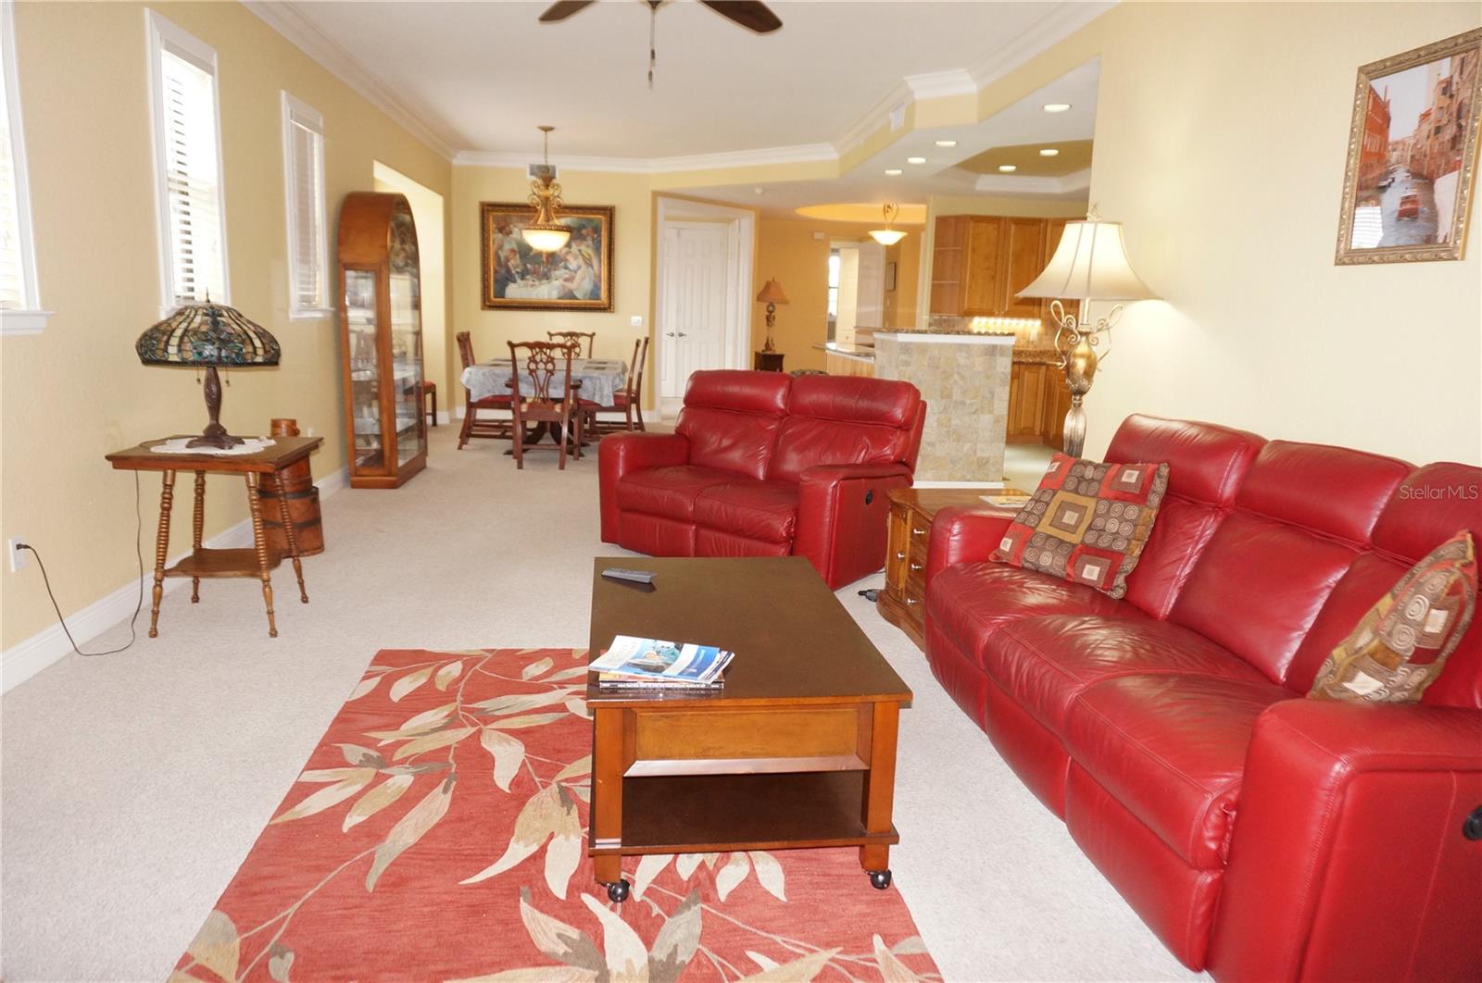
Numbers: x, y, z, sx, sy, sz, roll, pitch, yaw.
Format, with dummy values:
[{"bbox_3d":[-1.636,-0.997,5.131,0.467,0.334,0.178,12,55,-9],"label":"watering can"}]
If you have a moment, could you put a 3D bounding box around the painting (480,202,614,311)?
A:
[{"bbox_3d":[-2.072,-2.509,10.613,1.427,1.118,0.061,1,10,-6],"label":"painting"}]

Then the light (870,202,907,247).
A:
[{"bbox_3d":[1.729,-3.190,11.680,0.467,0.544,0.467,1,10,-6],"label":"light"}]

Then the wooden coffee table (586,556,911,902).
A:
[{"bbox_3d":[-0.057,0.558,2.689,0.692,0.475,1.191,0,10,-8],"label":"wooden coffee table"}]

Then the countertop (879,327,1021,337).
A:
[{"bbox_3d":[1.433,-1.149,7.044,0.864,0.041,0.660,1,10,-6],"label":"countertop"}]

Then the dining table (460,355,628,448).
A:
[{"bbox_3d":[-1.808,-0.825,9.467,1.360,0.770,1.830,1,10,-6],"label":"dining table"}]

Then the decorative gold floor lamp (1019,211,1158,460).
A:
[{"bbox_3d":[1.462,-0.337,4.349,0.594,1.807,0.594,1,10,-6],"label":"decorative gold floor lamp"}]

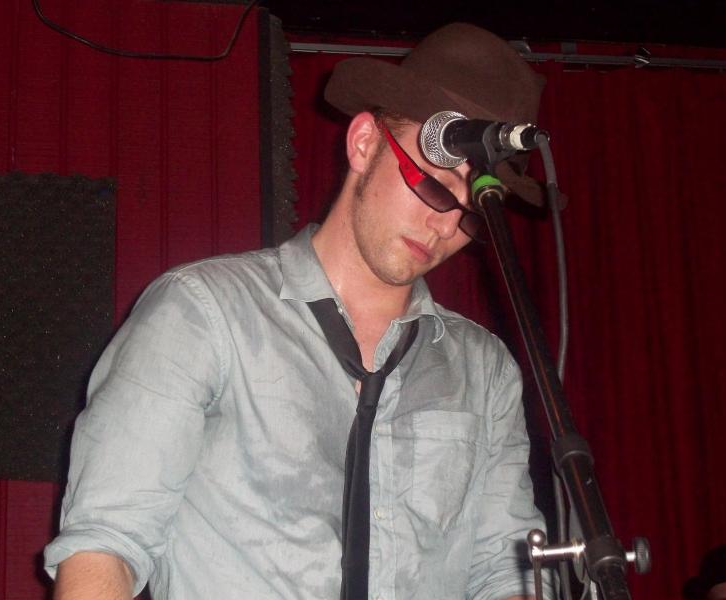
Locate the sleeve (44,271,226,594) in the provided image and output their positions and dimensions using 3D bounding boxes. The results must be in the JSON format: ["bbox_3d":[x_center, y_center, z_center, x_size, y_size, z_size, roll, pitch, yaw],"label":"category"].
[{"bbox_3d":[-0.233,0.138,1.850,0.140,0.325,0.145,24,-24,-25],"label":"sleeve"}]

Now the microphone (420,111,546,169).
[{"bbox_3d":[0.100,-0.140,1.525,0.051,0.051,0.180,4,2,-21],"label":"microphone"}]

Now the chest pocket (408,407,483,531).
[{"bbox_3d":[0.087,0.180,1.890,0.100,0.130,0.025,7,-5,-40],"label":"chest pocket"}]

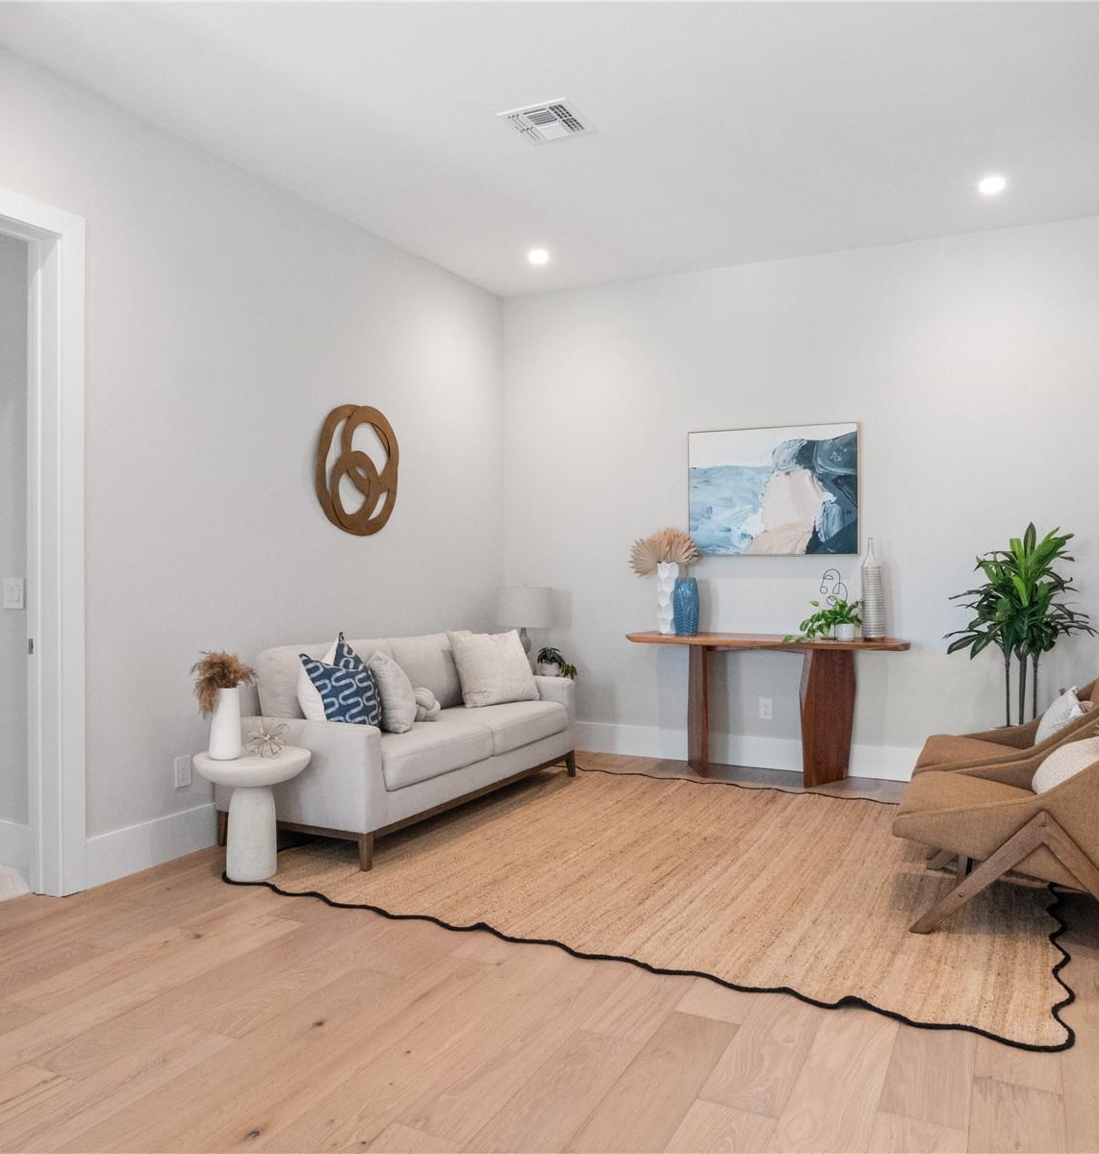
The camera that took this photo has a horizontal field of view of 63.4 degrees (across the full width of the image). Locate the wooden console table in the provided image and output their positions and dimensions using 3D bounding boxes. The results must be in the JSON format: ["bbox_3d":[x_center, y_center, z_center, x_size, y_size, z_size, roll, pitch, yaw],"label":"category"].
[{"bbox_3d":[1.253,0.765,5.216,1.570,0.810,0.390,1,1,25],"label":"wooden console table"}]

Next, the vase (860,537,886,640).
[{"bbox_3d":[1.850,0.072,5.075,0.140,0.590,0.140,1,1,25],"label":"vase"}]

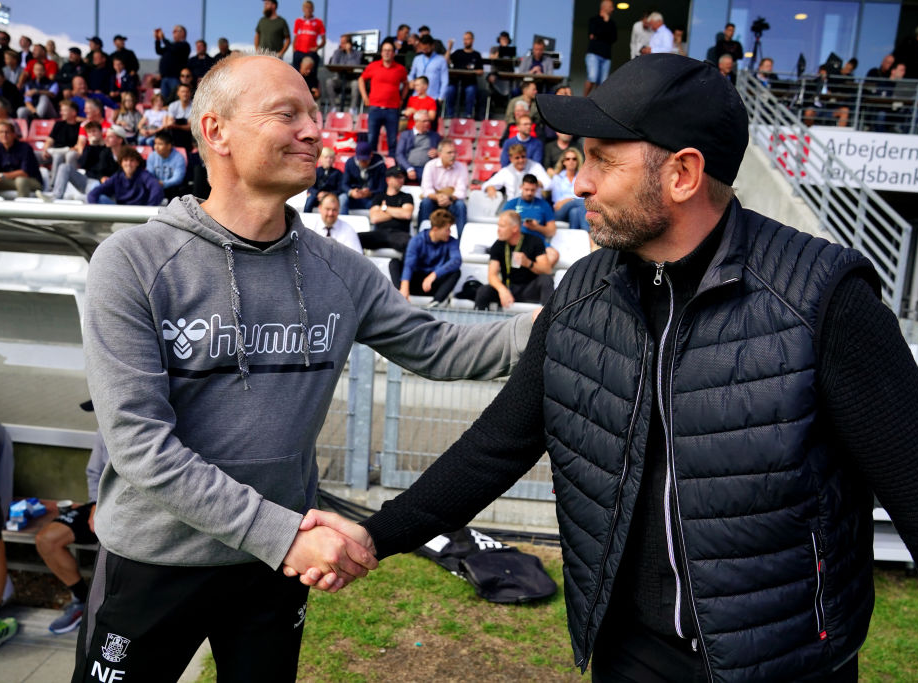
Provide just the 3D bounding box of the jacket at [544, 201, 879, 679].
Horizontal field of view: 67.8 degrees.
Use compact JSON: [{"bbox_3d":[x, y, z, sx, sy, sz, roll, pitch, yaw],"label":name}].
[{"bbox_3d":[0.357,0.135,1.040,0.480,0.660,0.290,4,9,42],"label":"jacket"}]

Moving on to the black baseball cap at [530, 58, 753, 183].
[{"bbox_3d":[0.255,-0.323,0.940,0.285,0.155,0.185,14,10,16],"label":"black baseball cap"}]

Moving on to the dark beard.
[{"bbox_3d":[0.236,-0.175,0.950,0.112,0.105,0.135,6,7,17],"label":"dark beard"}]

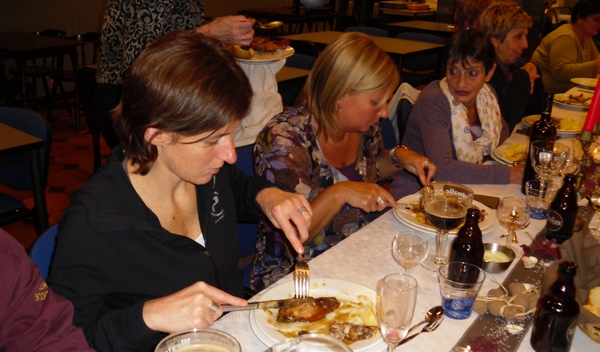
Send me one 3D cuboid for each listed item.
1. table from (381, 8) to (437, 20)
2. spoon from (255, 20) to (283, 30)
[{"bbox_3d":[1.618,-2.218,9.882,0.800,0.750,0.800,15,22,30],"label":"table"},{"bbox_3d":[-0.136,-0.506,2.050,0.190,0.032,0.042,6,20,7],"label":"spoon"}]

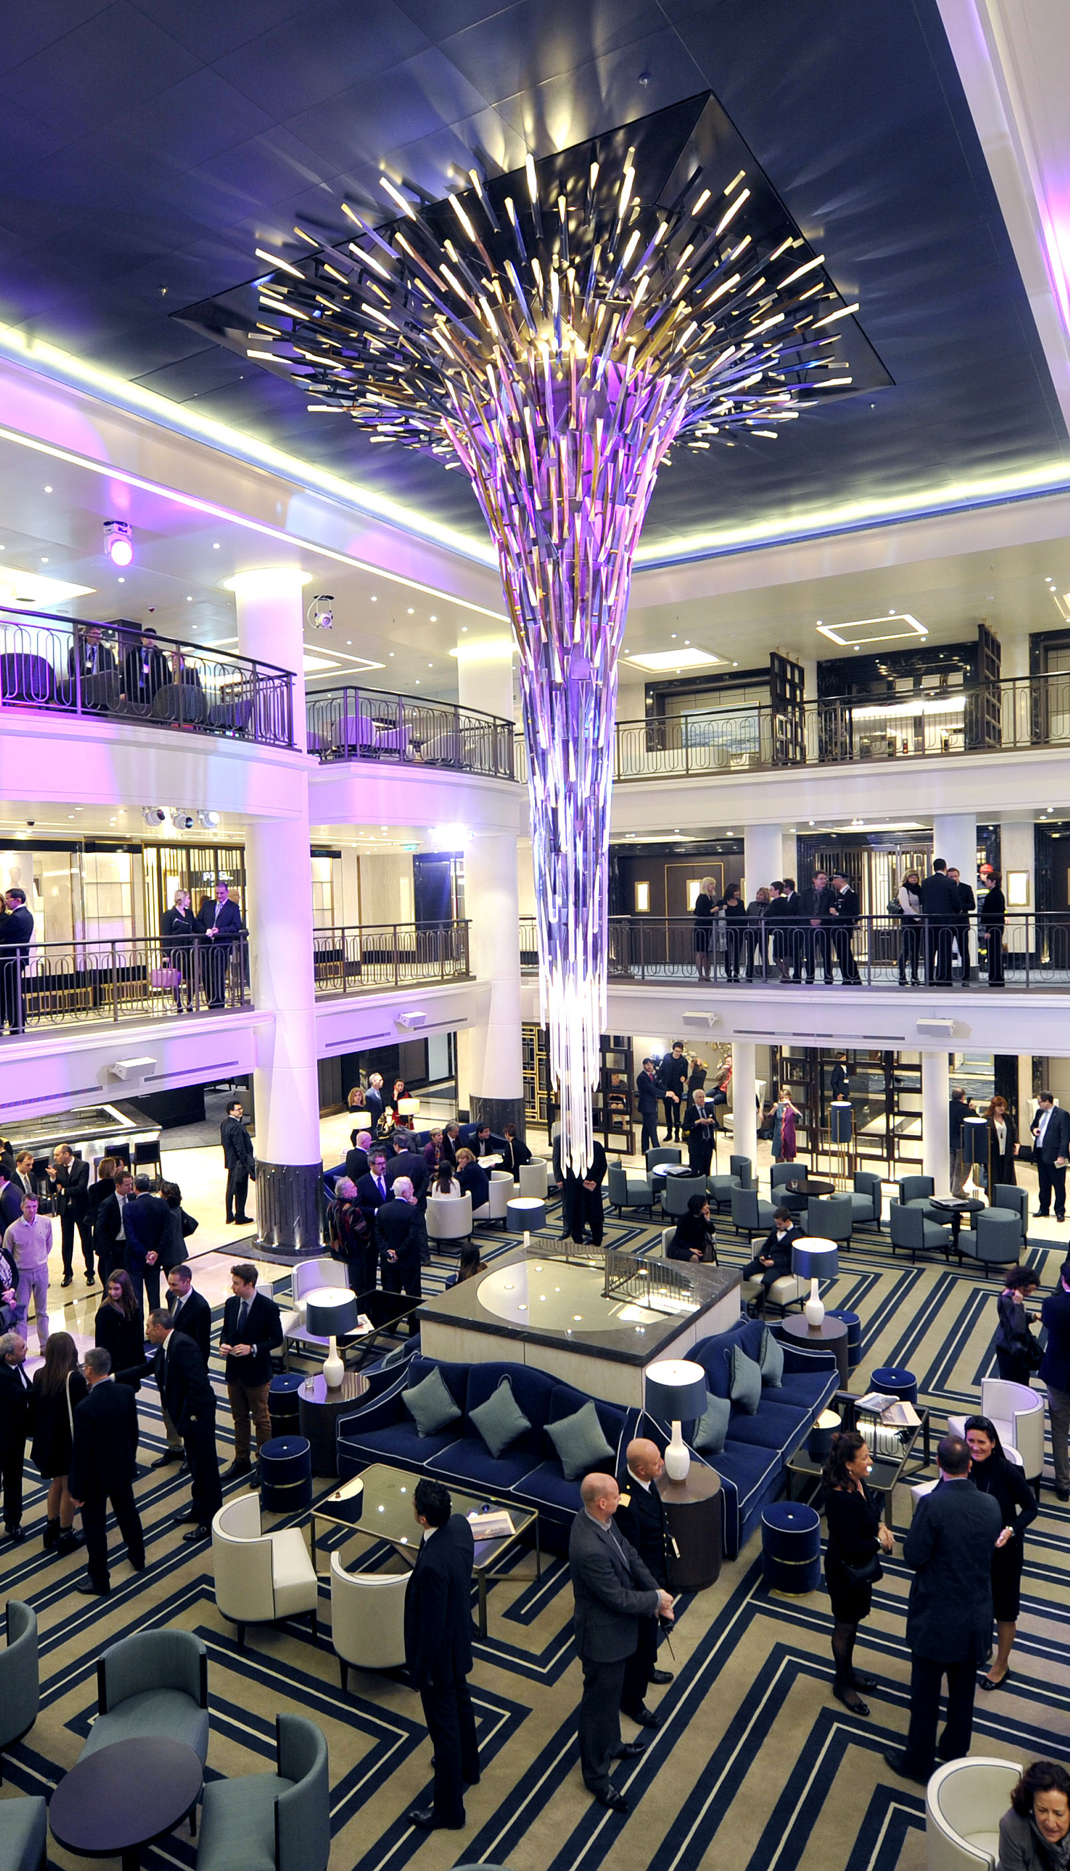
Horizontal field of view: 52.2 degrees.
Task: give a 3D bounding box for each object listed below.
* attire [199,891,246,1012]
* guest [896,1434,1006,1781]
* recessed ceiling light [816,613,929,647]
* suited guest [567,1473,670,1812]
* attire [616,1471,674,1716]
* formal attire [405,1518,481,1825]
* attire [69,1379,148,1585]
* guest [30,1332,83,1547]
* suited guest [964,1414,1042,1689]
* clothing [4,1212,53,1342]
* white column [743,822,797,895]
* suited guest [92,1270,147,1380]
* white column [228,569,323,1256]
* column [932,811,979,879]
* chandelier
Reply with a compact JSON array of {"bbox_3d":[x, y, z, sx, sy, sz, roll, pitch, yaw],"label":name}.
[{"bbox_3d":[-4.481,0.212,15.604,0.560,1.620,0.380,-1,2,4],"label":"attire"},{"bbox_3d":[2.201,3.622,5.929,0.580,1.850,0.420,-1,2,14],"label":"guest"},{"bbox_3d":[6.379,-5.743,20.511,1.630,0.080,1.550,0,2,32],"label":"recessed ceiling light"},{"bbox_3d":[0.456,3.850,6.073,0.420,1.780,0.520,-1,2,12],"label":"suited guest"},{"bbox_3d":[0.690,4.039,6.804,0.380,1.520,0.500,0,2,34],"label":"attire"},{"bbox_3d":[-0.526,4.042,6.060,0.370,1.620,0.500,0,2,31],"label":"formal attire"},{"bbox_3d":[-3.152,4.014,8.110,0.560,1.470,0.420,-3,2,-37],"label":"attire"},{"bbox_3d":[-3.827,3.983,8.698,0.460,1.700,0.360,-1,2,20],"label":"guest"},{"bbox_3d":[2.884,3.789,6.775,0.360,1.680,0.500,-3,2,-37],"label":"suited guest"},{"bbox_3d":[-5.707,3.864,12.321,0.530,1.470,0.330,-3,2,-27],"label":"clothing"},{"bbox_3d":[4.038,-0.595,18.808,0.620,2.620,0.620,0,2,32],"label":"white column"},{"bbox_3d":[-3.827,3.948,10.123,0.480,1.670,0.340,-2,2,-9],"label":"suited guest"},{"bbox_3d":[-3.705,-0.249,15.872,1.020,9.500,1.020,-2,2,0],"label":"white column"},{"bbox_3d":[6.870,-0.663,17.875,0.660,2.680,0.660,0,2,32],"label":"column"},{"bbox_3d":[0.367,-1.663,11.230,5.800,8.400,5.800,0,2,32],"label":"chandelier"}]

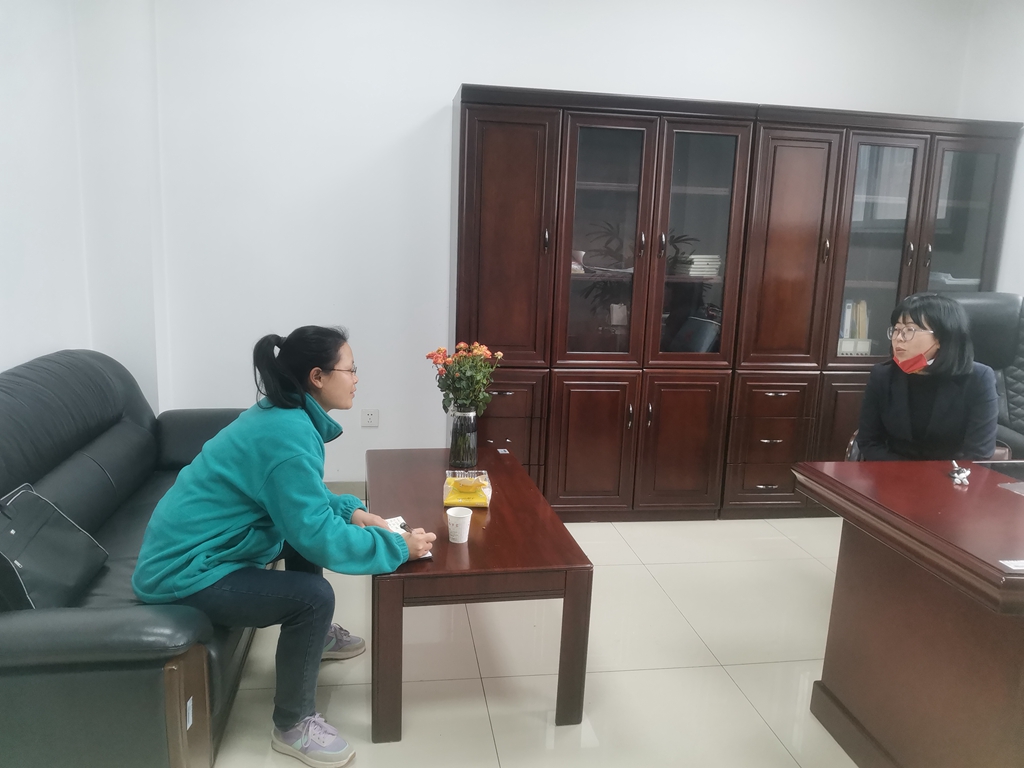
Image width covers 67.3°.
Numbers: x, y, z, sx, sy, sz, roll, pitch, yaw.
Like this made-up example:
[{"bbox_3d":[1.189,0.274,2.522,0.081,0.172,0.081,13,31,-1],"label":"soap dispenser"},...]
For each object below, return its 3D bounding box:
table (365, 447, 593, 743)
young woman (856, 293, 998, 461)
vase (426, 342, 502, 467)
[{"bbox_3d":[-0.201,0.621,2.692,0.593,0.482,1.225,0,11,-12],"label":"table"},{"bbox_3d":[1.315,0.317,2.597,0.490,1.230,0.720,10,13,37],"label":"young woman"},{"bbox_3d":[-0.186,0.079,2.981,0.285,0.475,0.265,0,11,-9],"label":"vase"}]

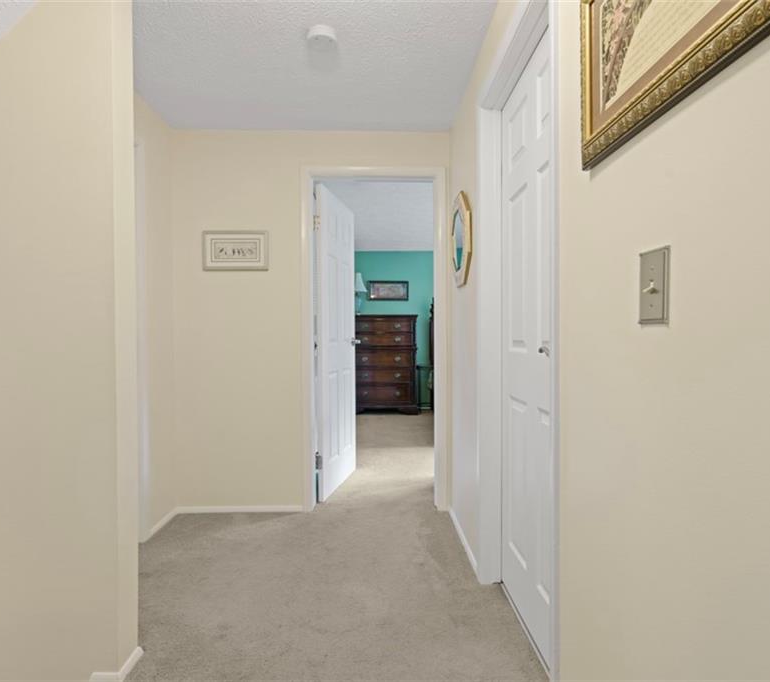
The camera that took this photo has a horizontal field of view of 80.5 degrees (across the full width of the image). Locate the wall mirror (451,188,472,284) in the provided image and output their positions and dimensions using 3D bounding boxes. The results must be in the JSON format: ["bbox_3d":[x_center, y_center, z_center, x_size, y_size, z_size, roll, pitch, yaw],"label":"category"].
[{"bbox_3d":[0.399,-0.535,2.394,0.033,0.495,0.460,0,0,-1],"label":"wall mirror"}]

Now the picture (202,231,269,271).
[{"bbox_3d":[-0.912,-0.550,2.784,0.410,0.246,0.020,0,0,-1],"label":"picture"}]

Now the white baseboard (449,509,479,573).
[{"bbox_3d":[0.410,1.030,2.429,0.012,0.047,0.765,0,0,-1],"label":"white baseboard"}]

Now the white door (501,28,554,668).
[{"bbox_3d":[0.532,0.022,1.593,0.036,2.030,0.765,0,0,-1],"label":"white door"}]

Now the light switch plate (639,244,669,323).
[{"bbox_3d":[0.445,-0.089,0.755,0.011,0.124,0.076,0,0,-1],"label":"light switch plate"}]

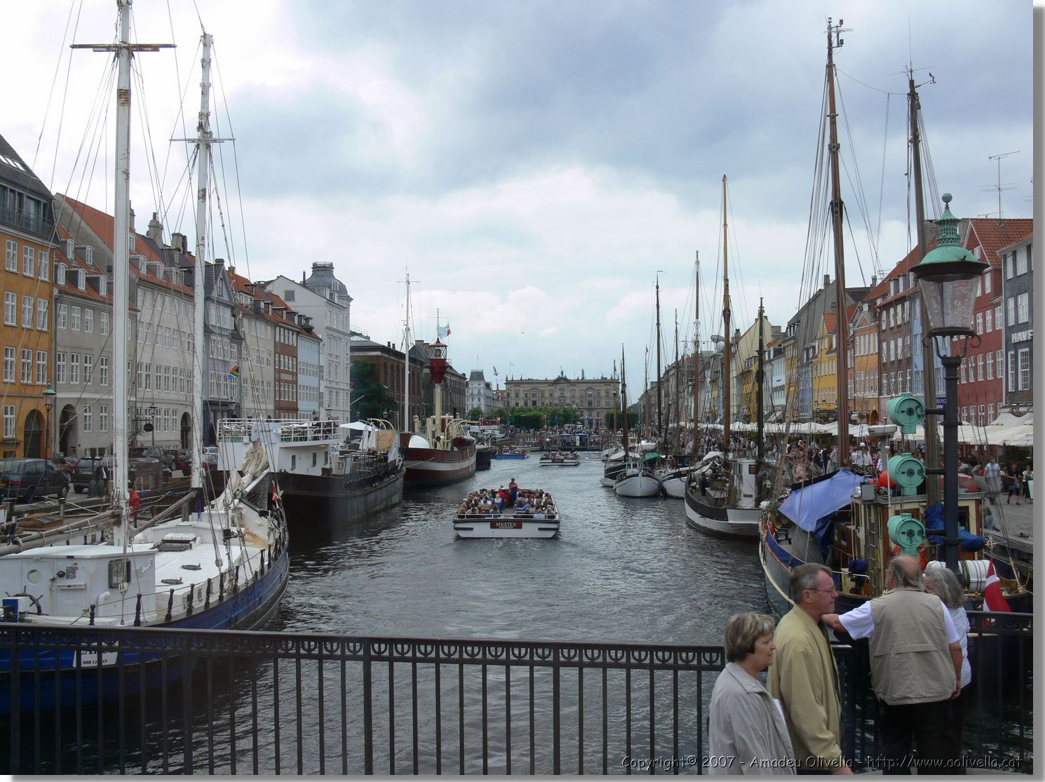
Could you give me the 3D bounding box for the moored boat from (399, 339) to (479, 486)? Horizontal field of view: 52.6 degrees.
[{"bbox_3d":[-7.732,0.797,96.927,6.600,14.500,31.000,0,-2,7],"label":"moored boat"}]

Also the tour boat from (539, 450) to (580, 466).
[{"bbox_3d":[5.000,8.429,133.787,4.500,1.700,16.500,0,-2,5],"label":"tour boat"}]

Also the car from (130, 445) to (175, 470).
[{"bbox_3d":[-24.600,4.601,70.382,1.750,1.520,4.300,0,-2,4],"label":"car"}]

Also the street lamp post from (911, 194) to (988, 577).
[{"bbox_3d":[3.150,0.587,7.784,0.570,4.070,0.570,0,-2,0],"label":"street lamp post"}]

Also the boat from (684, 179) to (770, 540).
[{"bbox_3d":[10.950,-2.346,53.114,4.900,17.600,20.000,0,-2,2],"label":"boat"}]

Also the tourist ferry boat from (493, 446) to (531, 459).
[{"bbox_3d":[-1.541,9.541,165.533,4.500,1.900,14.500,0,-2,5],"label":"tourist ferry boat"}]

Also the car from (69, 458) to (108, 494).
[{"bbox_3d":[-19.100,3.889,49.393,1.800,1.640,4.500,0,-2,4],"label":"car"}]

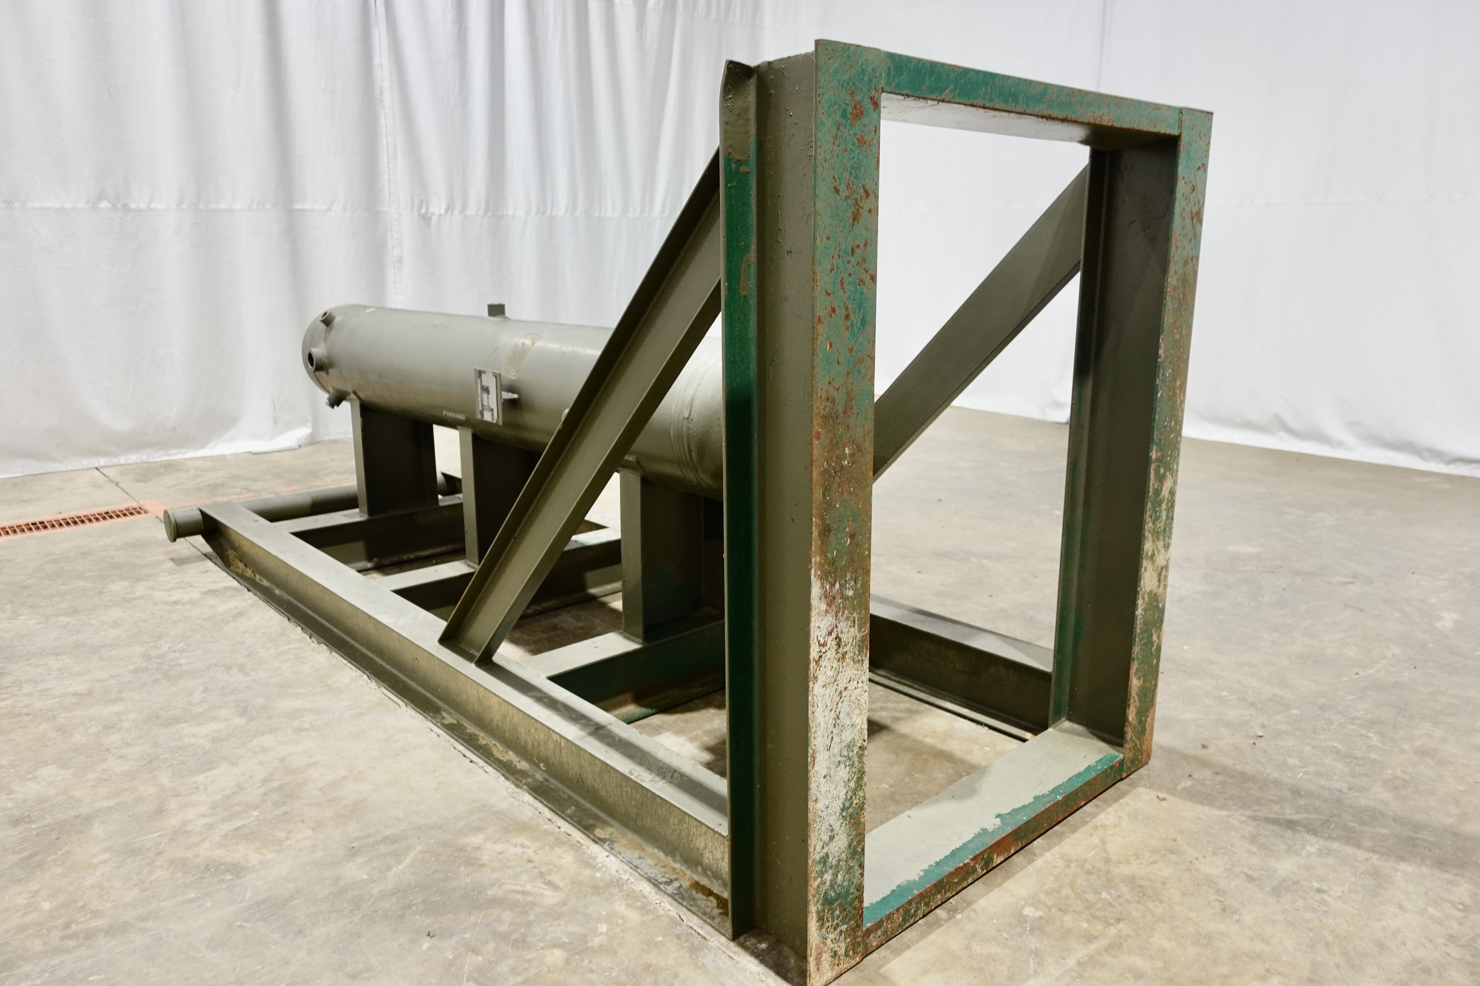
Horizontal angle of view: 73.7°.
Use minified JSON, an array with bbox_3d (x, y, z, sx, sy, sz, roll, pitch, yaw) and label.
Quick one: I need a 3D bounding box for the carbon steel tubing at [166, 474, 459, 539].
[{"bbox_3d":[-1.862,0.025,4.644,1.476,0.129,0.129,-12,17,-40],"label":"carbon steel tubing"}]

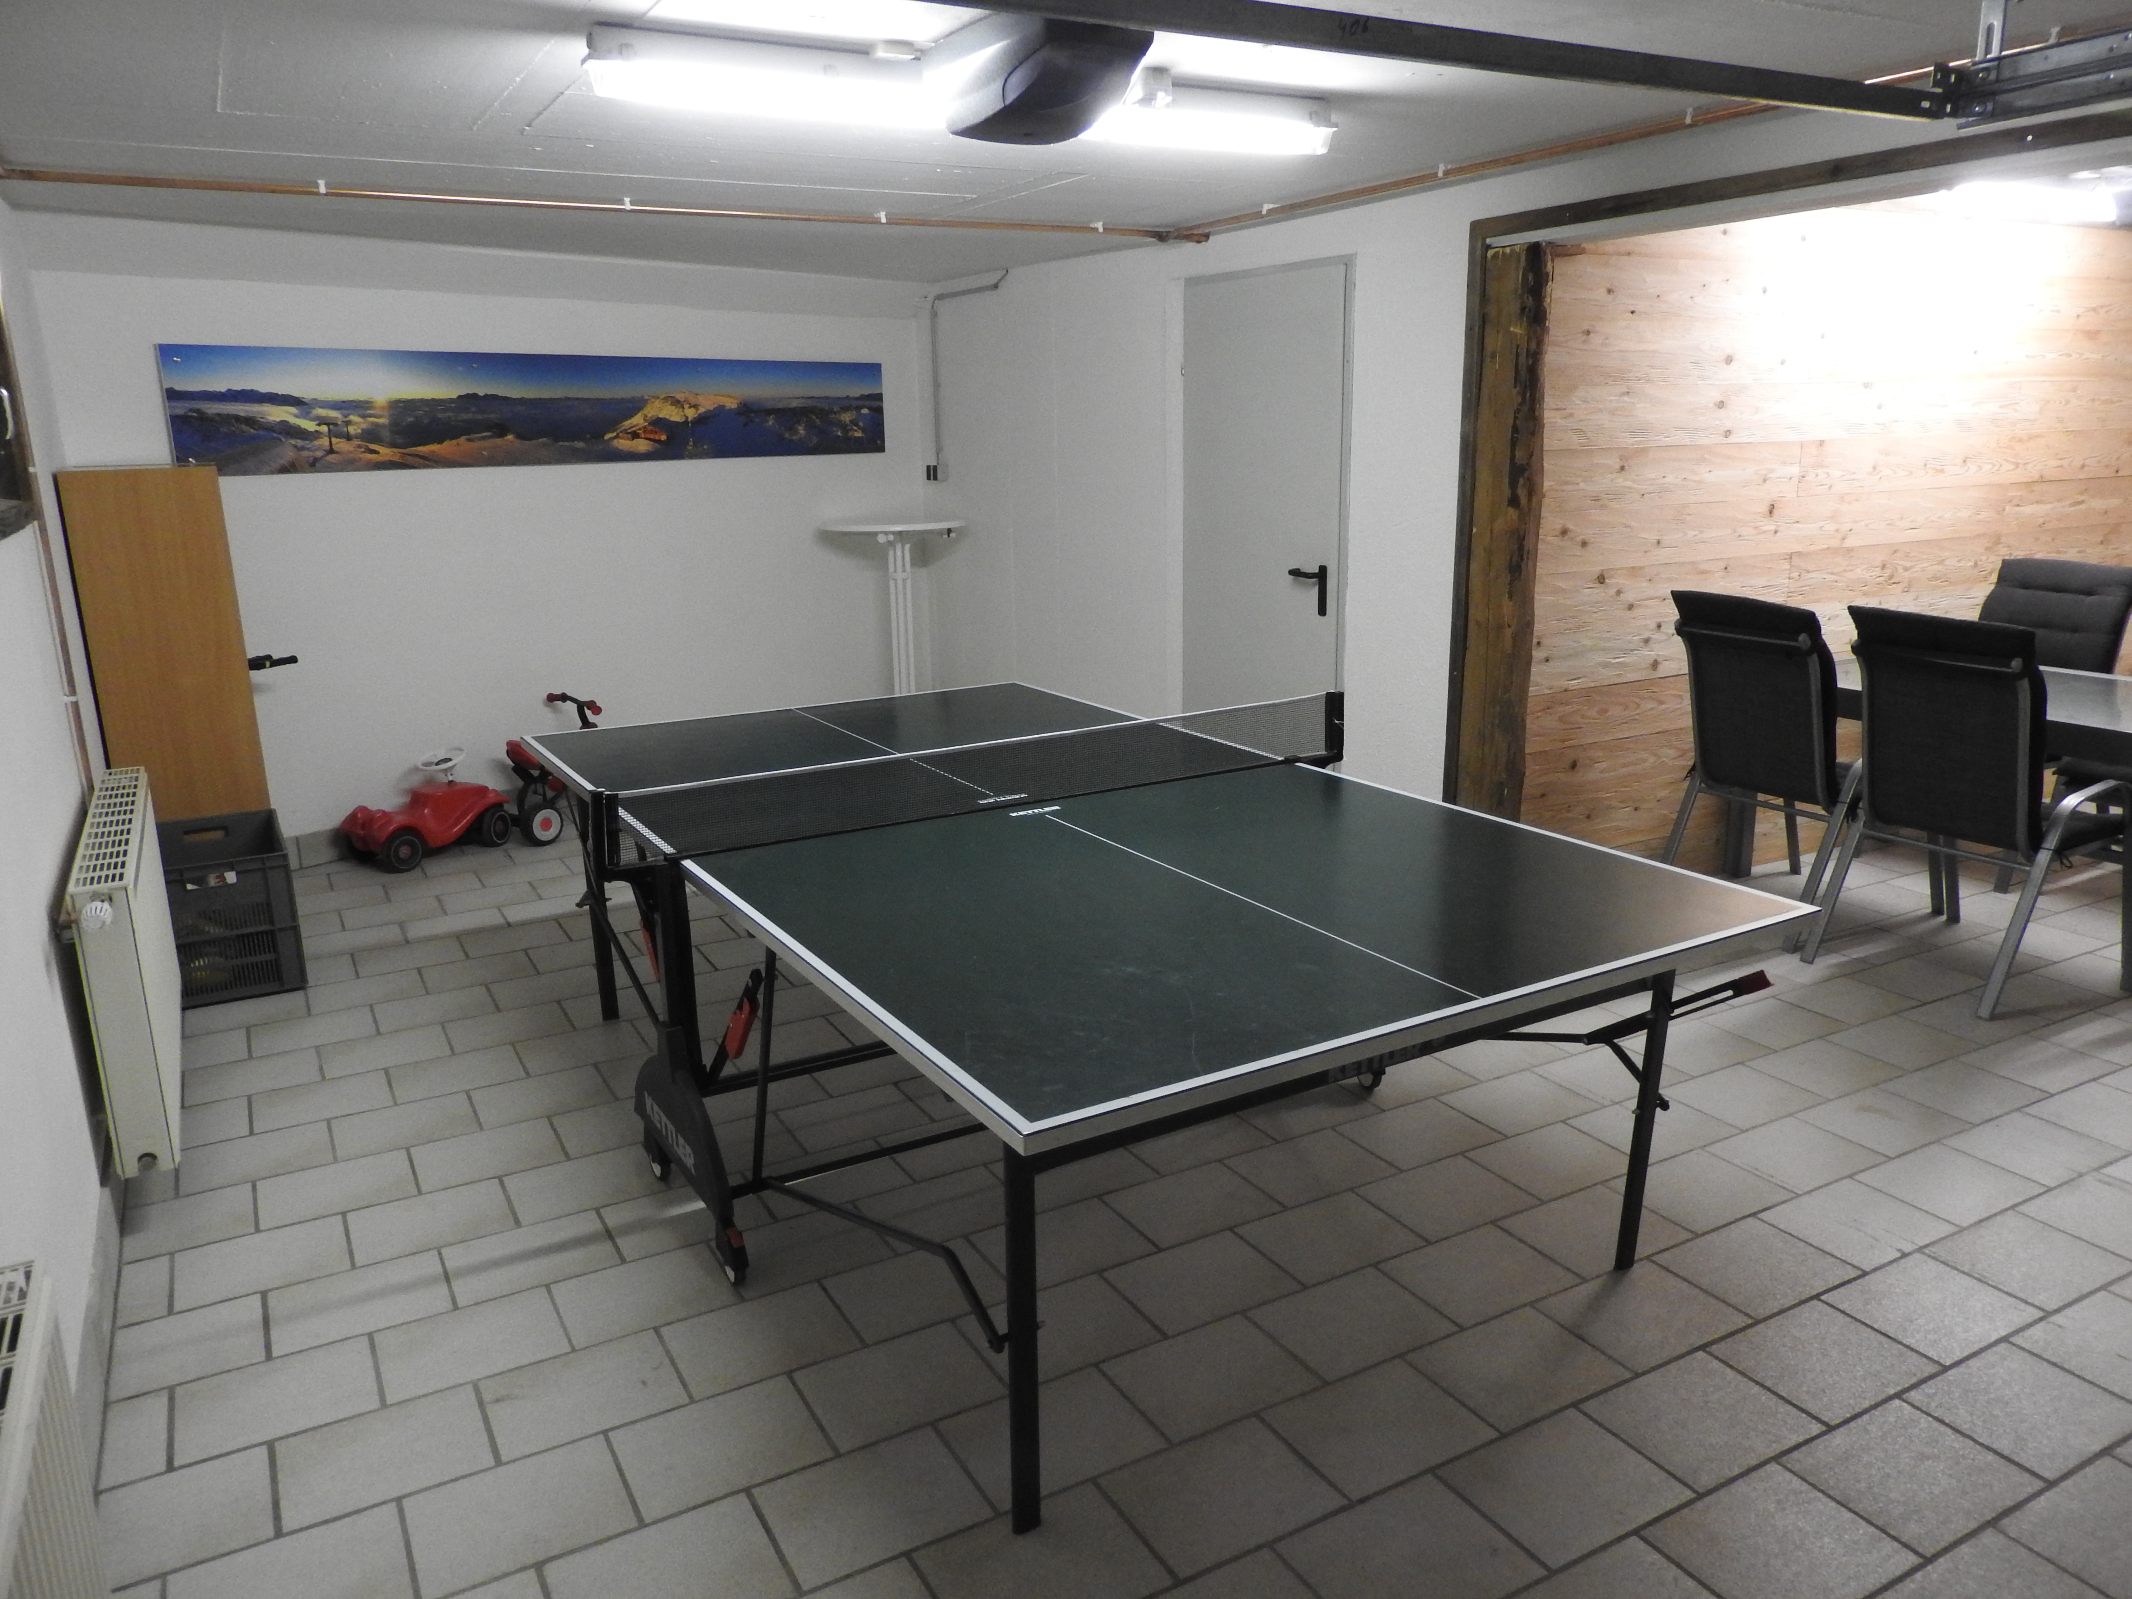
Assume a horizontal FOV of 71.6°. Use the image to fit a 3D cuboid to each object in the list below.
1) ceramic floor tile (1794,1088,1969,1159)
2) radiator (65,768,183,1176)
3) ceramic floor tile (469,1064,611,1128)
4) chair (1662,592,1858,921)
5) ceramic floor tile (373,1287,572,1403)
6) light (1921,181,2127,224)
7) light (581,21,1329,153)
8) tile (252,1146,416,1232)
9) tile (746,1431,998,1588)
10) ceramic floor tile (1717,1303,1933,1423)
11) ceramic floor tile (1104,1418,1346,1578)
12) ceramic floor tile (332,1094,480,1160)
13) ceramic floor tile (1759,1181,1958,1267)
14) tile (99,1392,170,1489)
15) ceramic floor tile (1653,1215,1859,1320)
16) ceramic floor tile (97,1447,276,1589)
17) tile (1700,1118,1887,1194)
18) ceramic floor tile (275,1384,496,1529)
[{"bbox_3d":[1.867,0.739,3.367,0.299,0.010,0.236,-8,16,-28],"label":"ceramic floor tile"},{"bbox_3d":[-2.143,0.335,3.410,0.095,0.594,1.217,-8,16,-28],"label":"radiator"},{"bbox_3d":[-1.259,0.717,3.551,0.297,0.012,0.234,-8,16,-28],"label":"ceramic floor tile"},{"bbox_3d":[2.351,-0.138,4.672,0.790,1.025,0.570,-7,16,-25],"label":"chair"},{"bbox_3d":[-1.045,0.960,2.598,0.299,0.010,0.236,-8,16,-28],"label":"ceramic floor tile"},{"bbox_3d":[2.907,-1.813,4.505,1.030,0.095,0.110,-7,15,-24],"label":"light"},{"bbox_3d":[-0.133,-1.380,2.913,1.575,0.103,0.100,-7,16,-25],"label":"light"},{"bbox_3d":[-1.547,0.830,3.140,0.299,0.010,0.236,-8,16,-28],"label":"tile"},{"bbox_3d":[-0.288,1.046,2.191,0.297,0.012,0.234,-8,16,-28],"label":"tile"},{"bbox_3d":[1.289,0.955,2.515,0.298,0.010,0.225,-8,16,-28],"label":"ceramic floor tile"},{"bbox_3d":[0.236,1.042,2.214,0.298,0.010,0.225,-8,16,-28],"label":"ceramic floor tile"},{"bbox_3d":[-1.522,0.756,3.409,0.297,0.012,0.234,-8,16,-28],"label":"ceramic floor tile"},{"bbox_3d":[1.577,0.847,2.943,0.299,0.010,0.236,-8,16,-28],"label":"ceramic floor tile"},{"bbox_3d":[-1.483,1.024,2.362,0.087,0.010,0.225,-8,16,-28],"label":"tile"},{"bbox_3d":[1.302,0.886,2.794,0.298,0.010,0.225,-8,16,-28],"label":"ceramic floor tile"},{"bbox_3d":[-1.303,1.065,2.187,0.230,0.010,0.236,-8,16,-28],"label":"ceramic floor tile"},{"bbox_3d":[1.586,0.777,3.217,0.298,0.010,0.225,-8,16,-28],"label":"tile"},{"bbox_3d":[-1.066,1.030,2.316,0.299,0.010,0.236,-8,16,-28],"label":"ceramic floor tile"}]

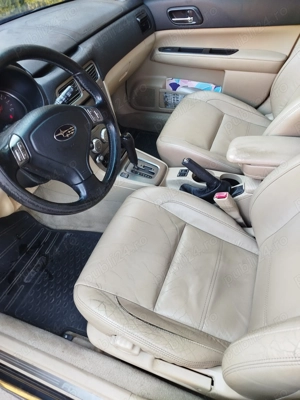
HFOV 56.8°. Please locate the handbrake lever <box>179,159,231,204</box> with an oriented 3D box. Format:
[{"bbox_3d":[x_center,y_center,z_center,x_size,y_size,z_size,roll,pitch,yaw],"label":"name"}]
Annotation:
[{"bbox_3d":[0.194,-0.064,0.976,0.175,0.168,0.072,12,50,20],"label":"handbrake lever"}]

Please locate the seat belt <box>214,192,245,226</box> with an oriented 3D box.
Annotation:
[{"bbox_3d":[0.289,0.046,0.952,0.045,0.171,0.030,-16,35,42],"label":"seat belt"}]

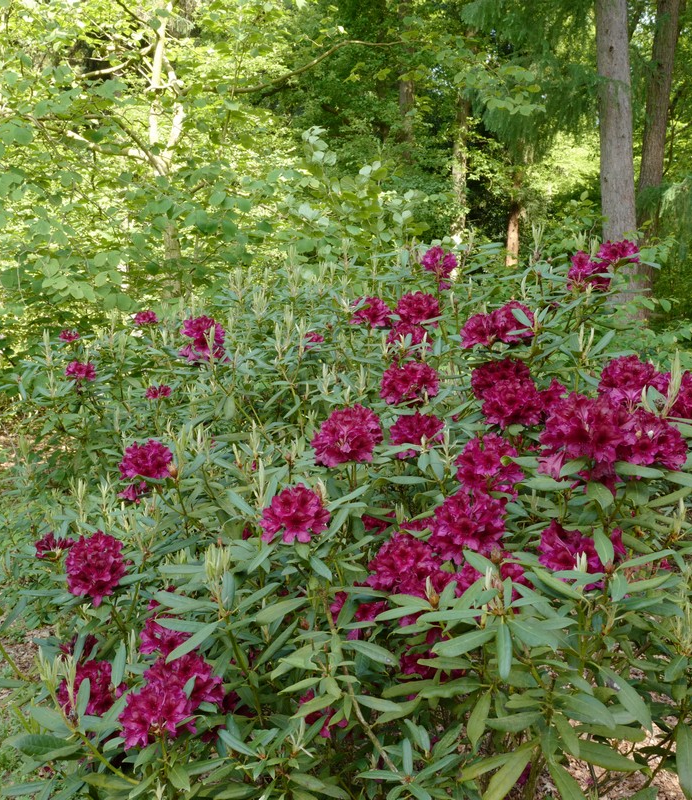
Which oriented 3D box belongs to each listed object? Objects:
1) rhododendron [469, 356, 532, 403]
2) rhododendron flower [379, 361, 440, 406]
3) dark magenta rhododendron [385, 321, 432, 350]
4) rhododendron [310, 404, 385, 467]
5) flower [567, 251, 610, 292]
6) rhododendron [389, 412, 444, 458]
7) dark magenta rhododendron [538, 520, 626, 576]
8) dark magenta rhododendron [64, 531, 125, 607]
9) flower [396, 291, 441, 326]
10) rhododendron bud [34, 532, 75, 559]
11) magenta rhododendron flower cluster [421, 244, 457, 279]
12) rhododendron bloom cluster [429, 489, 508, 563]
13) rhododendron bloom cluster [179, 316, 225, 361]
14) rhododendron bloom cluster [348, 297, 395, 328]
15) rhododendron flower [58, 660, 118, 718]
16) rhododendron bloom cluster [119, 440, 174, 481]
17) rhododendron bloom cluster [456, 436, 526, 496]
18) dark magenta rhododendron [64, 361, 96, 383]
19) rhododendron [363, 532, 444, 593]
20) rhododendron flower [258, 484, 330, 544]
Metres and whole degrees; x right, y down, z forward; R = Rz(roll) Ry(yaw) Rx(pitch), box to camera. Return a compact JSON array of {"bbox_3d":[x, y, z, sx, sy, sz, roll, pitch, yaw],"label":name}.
[{"bbox_3d":[0.375,-0.040,2.250,0.149,0.128,0.140,1,6,9],"label":"rhododendron"},{"bbox_3d":[0.157,-0.041,2.300,0.152,0.110,0.145,1,9,4],"label":"rhododendron flower"},{"bbox_3d":[0.194,-0.191,2.850,0.147,0.102,0.135,0,6,4],"label":"dark magenta rhododendron"},{"bbox_3d":[0.003,0.077,2.020,0.151,0.132,0.145,0,6,0],"label":"rhododendron"},{"bbox_3d":[0.728,-0.386,2.800,0.132,0.120,0.130,2,9,14],"label":"flower"},{"bbox_3d":[0.177,0.087,2.350,0.138,0.110,0.135,1,9,4],"label":"rhododendron"},{"bbox_3d":[0.454,0.286,1.800,0.158,0.115,0.145,2,9,15],"label":"dark magenta rhododendron"},{"bbox_3d":[-0.545,0.366,2.030,0.135,0.162,0.135,-2,6,-15],"label":"dark magenta rhododendron"},{"bbox_3d":[0.218,-0.276,2.850,0.140,0.105,0.135,1,9,4],"label":"flower"},{"bbox_3d":[-0.665,0.333,2.130,0.091,0.060,0.080,-2,6,-18],"label":"rhododendron bud"},{"bbox_3d":[0.282,-0.423,2.850,0.108,0.100,0.100,1,10,6],"label":"magenta rhododendron flower cluster"},{"bbox_3d":[0.234,0.243,1.780,0.153,0.138,0.145,1,6,8],"label":"rhododendron bloom cluster"},{"bbox_3d":[-0.412,-0.178,2.700,0.135,0.125,0.130,-1,9,-9],"label":"rhododendron bloom cluster"},{"bbox_3d":[0.081,-0.277,2.950,0.135,0.100,0.130,0,9,2],"label":"rhododendron bloom cluster"},{"bbox_3d":[-0.550,0.618,2.000,0.133,0.115,0.135,-3,9,-16],"label":"rhododendron flower"},{"bbox_3d":[-0.509,0.156,2.380,0.143,0.102,0.130,-1,6,-12],"label":"rhododendron bloom cluster"},{"bbox_3d":[0.300,0.135,1.950,0.146,0.123,0.135,1,6,9],"label":"rhododendron bloom cluster"},{"bbox_3d":[-0.996,-0.107,3.500,0.120,0.085,0.115,-3,9,-16],"label":"dark magenta rhododendron"},{"bbox_3d":[0.112,0.319,1.820,0.152,0.120,0.145,1,9,4],"label":"rhododendron"},{"bbox_3d":[-0.104,0.236,1.920,0.143,0.117,0.140,-1,9,-3],"label":"rhododendron flower"}]

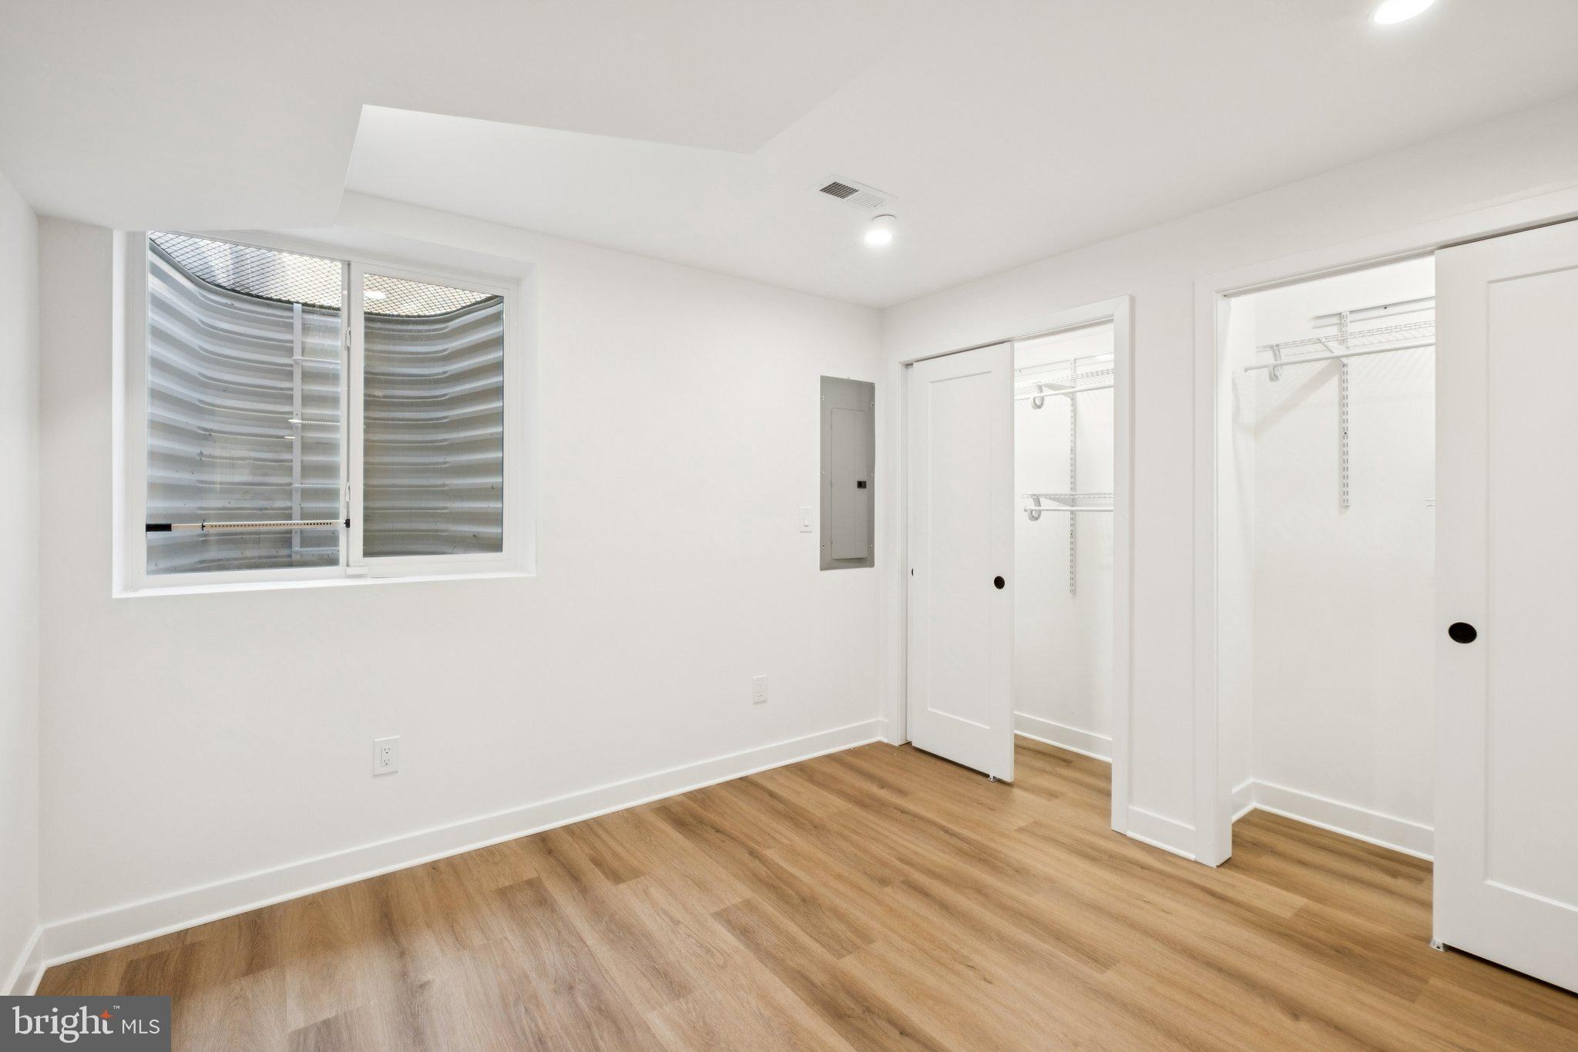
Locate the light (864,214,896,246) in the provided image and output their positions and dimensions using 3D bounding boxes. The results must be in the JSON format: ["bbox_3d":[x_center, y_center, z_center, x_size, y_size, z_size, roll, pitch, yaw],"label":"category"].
[{"bbox_3d":[0.385,-1.234,2.789,0.120,0.030,0.120,0,0,-37],"label":"light"}]

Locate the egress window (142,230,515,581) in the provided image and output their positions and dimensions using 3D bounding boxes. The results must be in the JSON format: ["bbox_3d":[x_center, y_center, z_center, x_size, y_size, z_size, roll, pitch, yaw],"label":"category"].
[{"bbox_3d":[-1.611,-0.419,2.433,1.160,1.200,0.100,0,0,-37],"label":"egress window"}]

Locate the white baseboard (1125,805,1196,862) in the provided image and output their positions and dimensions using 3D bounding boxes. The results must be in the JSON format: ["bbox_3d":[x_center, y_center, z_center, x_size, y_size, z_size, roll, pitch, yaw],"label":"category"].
[{"bbox_3d":[1.443,1.189,2.556,0.018,0.116,0.250,0,0,-37],"label":"white baseboard"}]

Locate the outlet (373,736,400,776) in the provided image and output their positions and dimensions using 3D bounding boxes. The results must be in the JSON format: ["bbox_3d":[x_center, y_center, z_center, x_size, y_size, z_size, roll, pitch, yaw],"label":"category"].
[{"bbox_3d":[-1.431,0.817,2.337,0.076,0.122,0.008,0,0,-37],"label":"outlet"}]

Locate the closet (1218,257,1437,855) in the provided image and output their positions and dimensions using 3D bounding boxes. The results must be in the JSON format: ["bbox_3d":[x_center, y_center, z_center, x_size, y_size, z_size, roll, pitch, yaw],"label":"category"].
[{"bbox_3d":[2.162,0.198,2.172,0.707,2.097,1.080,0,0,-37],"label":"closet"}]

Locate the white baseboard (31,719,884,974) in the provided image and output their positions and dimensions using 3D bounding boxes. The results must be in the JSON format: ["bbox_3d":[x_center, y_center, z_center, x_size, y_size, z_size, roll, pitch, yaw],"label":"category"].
[{"bbox_3d":[-0.782,1.183,2.818,3.250,0.116,0.018,0,0,-37],"label":"white baseboard"}]

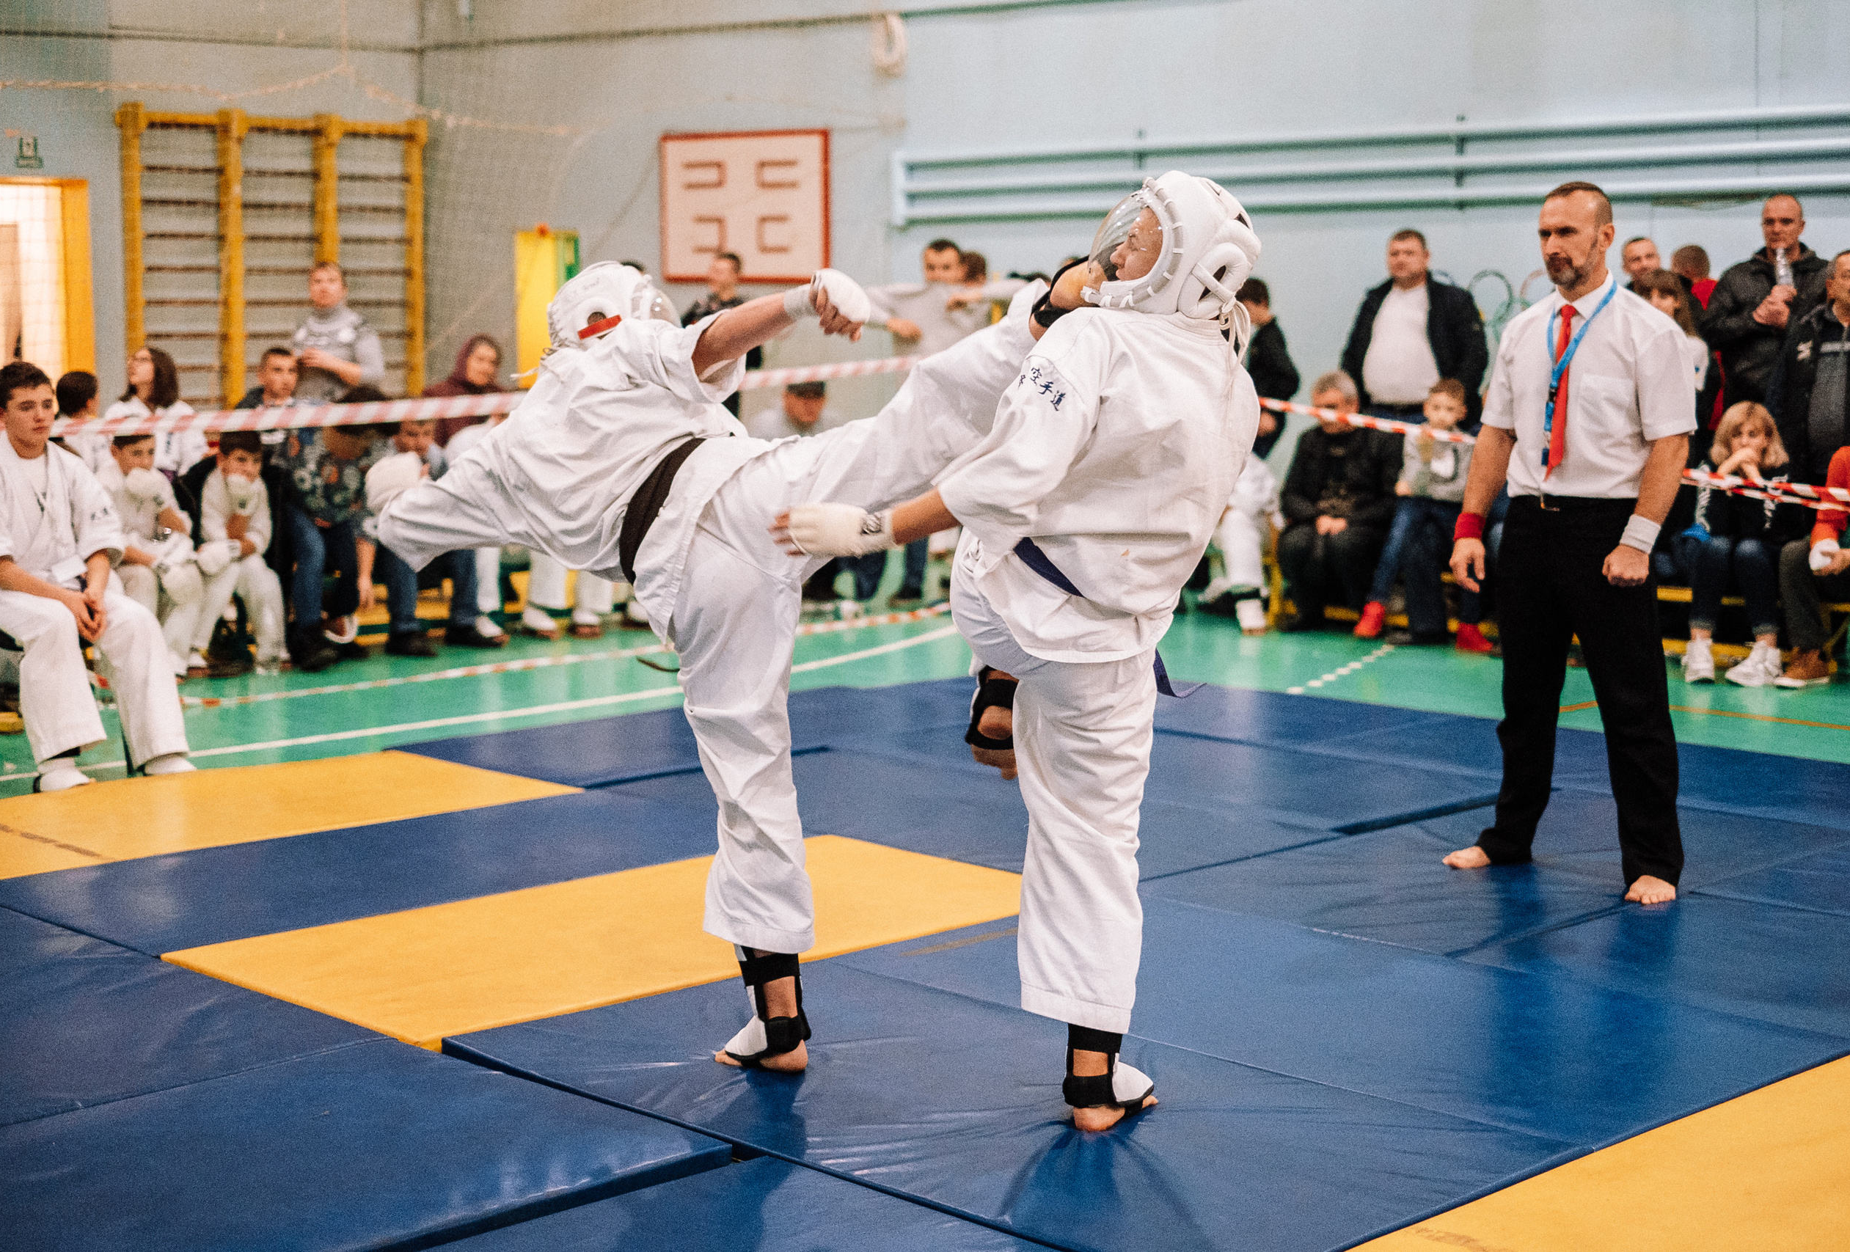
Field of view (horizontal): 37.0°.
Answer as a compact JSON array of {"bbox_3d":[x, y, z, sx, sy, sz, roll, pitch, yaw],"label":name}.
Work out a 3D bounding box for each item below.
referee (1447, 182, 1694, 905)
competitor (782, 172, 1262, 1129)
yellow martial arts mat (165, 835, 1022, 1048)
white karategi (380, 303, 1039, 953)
[{"bbox_3d":[1.563,-0.233,6.800,0.640,1.720,0.430,5,9,41],"label":"referee"},{"bbox_3d":[0.174,0.033,4.874,0.780,1.660,0.600,5,9,41],"label":"competitor"},{"bbox_3d":[-0.609,0.714,6.444,1.970,0.045,1.040,-7,9,-44],"label":"yellow martial arts mat"},{"bbox_3d":[-0.391,0.011,5.104,1.260,1.220,0.520,1,7,14],"label":"white karategi"}]

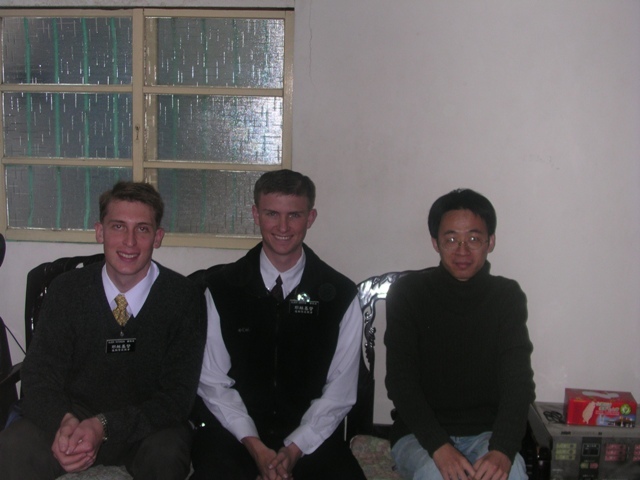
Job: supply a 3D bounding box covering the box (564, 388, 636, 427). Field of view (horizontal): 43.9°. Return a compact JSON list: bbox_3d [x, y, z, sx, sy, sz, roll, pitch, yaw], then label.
[{"bbox_3d":[0.943,0.570,2.680,0.214,0.088,0.106,2,7,9],"label":"box"}]

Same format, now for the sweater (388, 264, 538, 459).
[{"bbox_3d":[0.397,0.348,2.260,0.425,0.540,0.410,2,7,5],"label":"sweater"}]

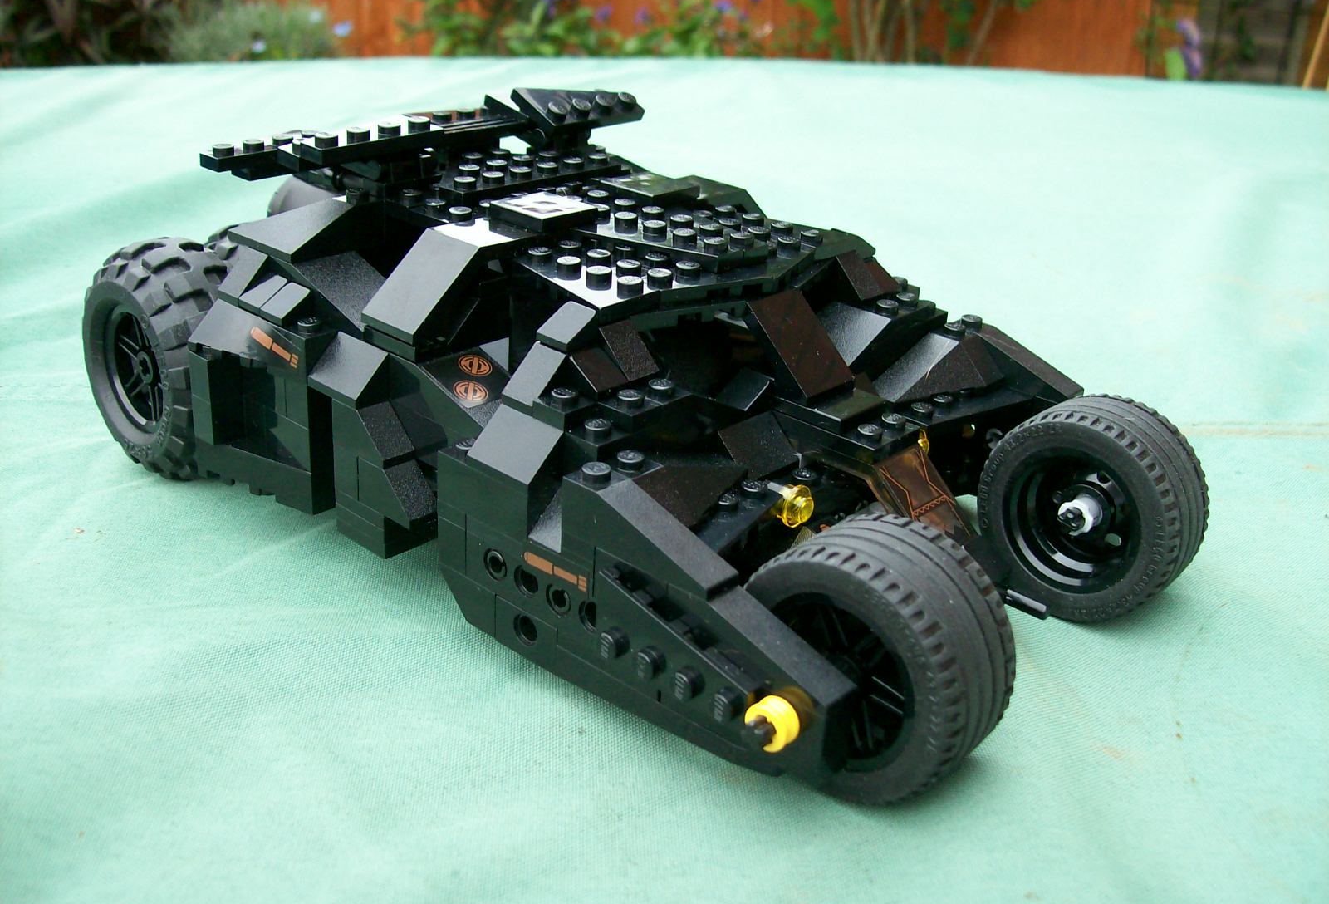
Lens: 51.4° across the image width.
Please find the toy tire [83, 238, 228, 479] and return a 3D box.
[{"bbox_3d":[-0.115,-0.022,0.329,0.056,0.056,0.026,21,30,37],"label":"toy tire"}]

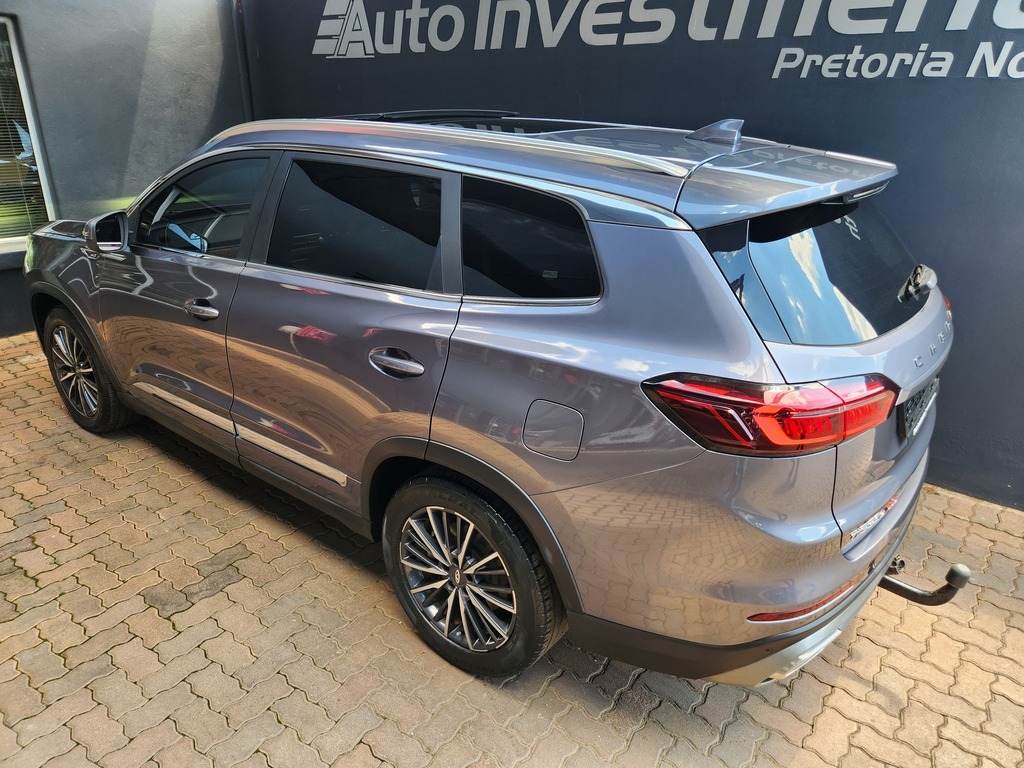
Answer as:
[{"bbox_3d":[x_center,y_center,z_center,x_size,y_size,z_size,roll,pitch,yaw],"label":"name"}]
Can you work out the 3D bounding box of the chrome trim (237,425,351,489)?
[{"bbox_3d":[-0.838,0.265,2.543,0.665,0.056,0.030,16,26,34],"label":"chrome trim"}]

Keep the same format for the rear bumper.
[{"bbox_3d":[0.964,0.356,2.331,0.700,0.510,1.860,17,26,33],"label":"rear bumper"}]

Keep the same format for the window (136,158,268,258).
[{"bbox_3d":[-1.256,-0.720,2.717,0.798,0.424,0.086,17,6,34],"label":"window"}]

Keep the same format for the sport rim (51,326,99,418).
[{"bbox_3d":[-2.289,-0.084,3.709,0.503,0.503,0.185,17,26,33],"label":"sport rim"}]

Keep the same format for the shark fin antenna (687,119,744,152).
[{"bbox_3d":[0.643,-0.804,2.168,0.182,0.076,0.066,17,26,34],"label":"shark fin antenna"}]

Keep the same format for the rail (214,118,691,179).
[{"bbox_3d":[-0.388,-0.796,2.234,2.081,0.136,0.086,17,26,34],"label":"rail"}]

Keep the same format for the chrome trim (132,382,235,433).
[{"bbox_3d":[-1.454,0.083,2.977,0.850,0.060,0.030,15,25,34],"label":"chrome trim"}]

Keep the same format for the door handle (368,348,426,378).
[{"bbox_3d":[-0.345,-0.067,2.019,0.228,0.078,0.052,15,25,34],"label":"door handle"}]

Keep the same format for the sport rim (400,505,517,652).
[{"bbox_3d":[-0.118,0.590,2.218,0.490,0.490,0.202,17,26,34],"label":"sport rim"}]

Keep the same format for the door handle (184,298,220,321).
[{"bbox_3d":[-1.201,-0.292,2.626,0.232,0.076,0.052,15,25,34],"label":"door handle"}]

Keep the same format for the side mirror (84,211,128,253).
[{"bbox_3d":[-1.643,-0.611,2.755,0.136,0.162,0.177,15,25,29],"label":"side mirror"}]

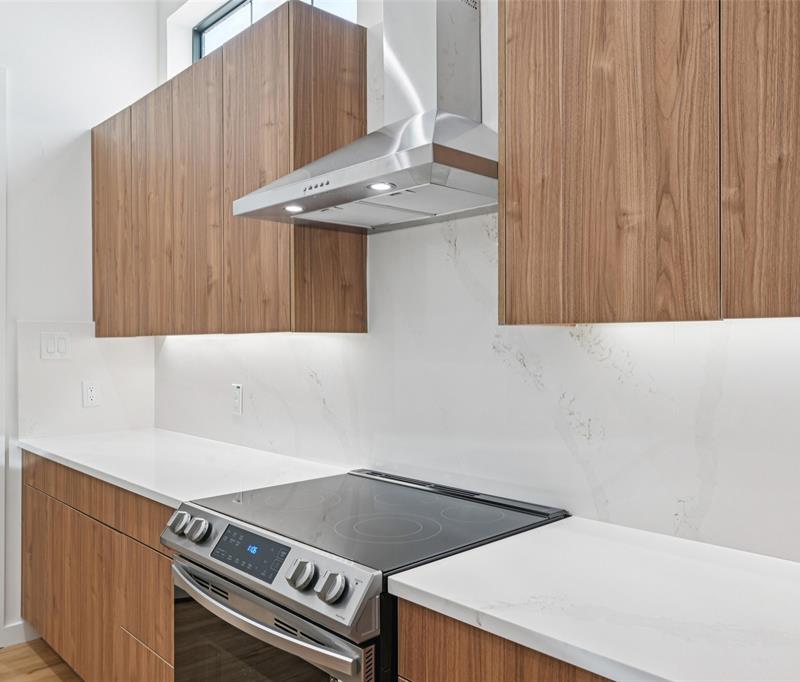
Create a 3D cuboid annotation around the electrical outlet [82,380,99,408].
[{"bbox_3d":[-1.488,0.258,3.017,0.076,0.124,0.012,0,-1,-45],"label":"electrical outlet"}]

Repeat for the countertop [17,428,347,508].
[{"bbox_3d":[-0.917,0.456,2.449,0.629,0.030,1.615,0,-1,-45],"label":"countertop"}]

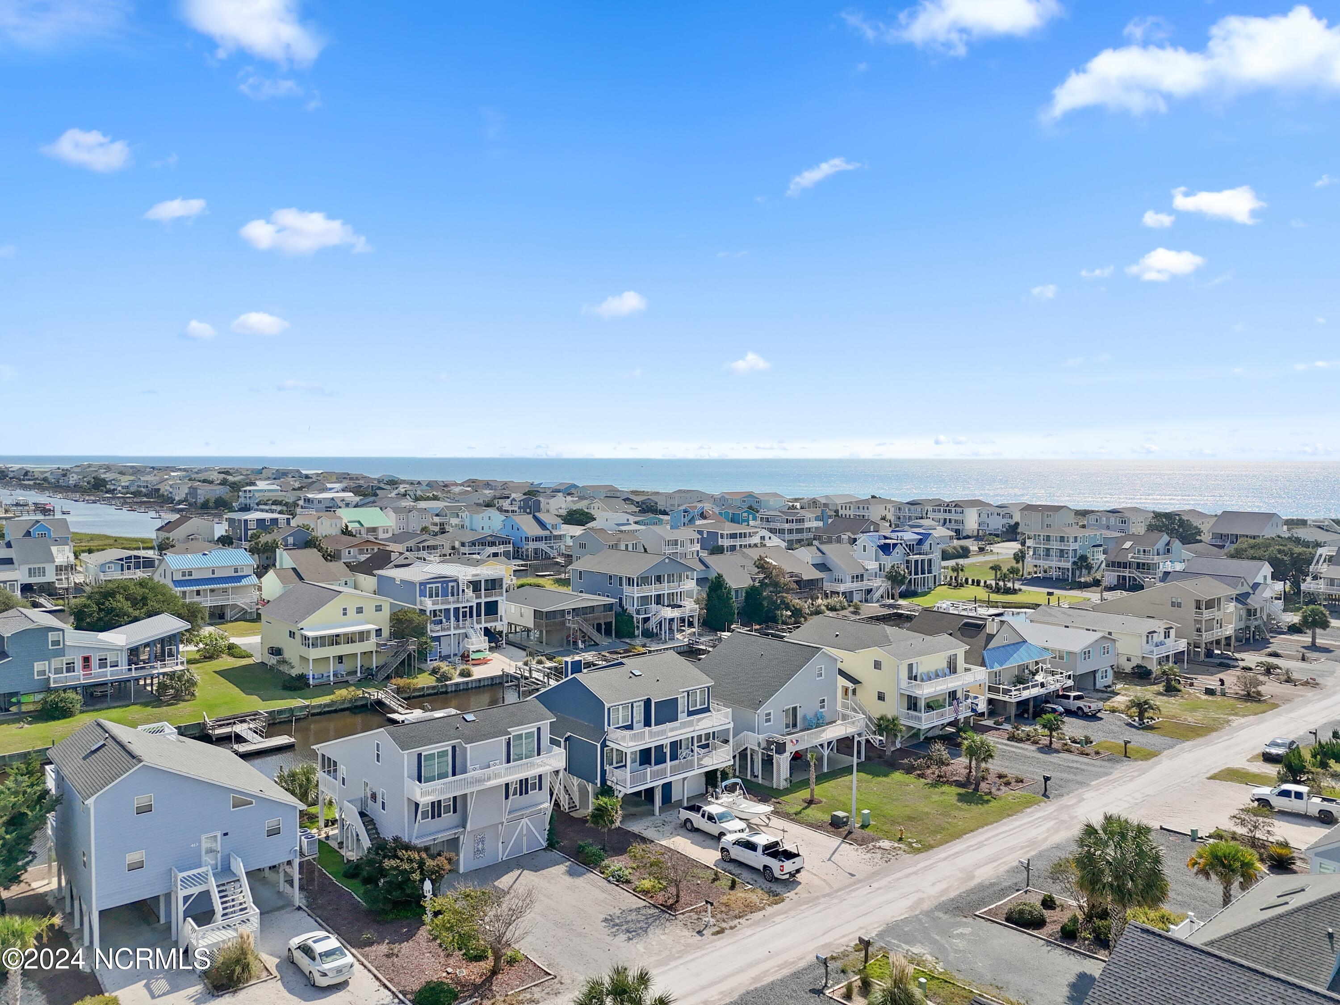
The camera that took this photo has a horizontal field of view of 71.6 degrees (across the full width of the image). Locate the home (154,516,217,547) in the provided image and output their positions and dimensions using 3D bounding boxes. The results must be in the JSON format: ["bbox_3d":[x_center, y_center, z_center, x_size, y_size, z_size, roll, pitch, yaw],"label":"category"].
[{"bbox_3d":[-139.440,8.346,267.683,13.060,8.600,11.740,3,4,45],"label":"home"}]

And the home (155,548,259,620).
[{"bbox_3d":[-73.943,13.169,148.230,12.200,10.300,13.600,-2,4,-41],"label":"home"}]

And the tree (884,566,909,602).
[{"bbox_3d":[41.447,14.844,169.470,4.200,6.250,4.200,0,3,0],"label":"tree"}]

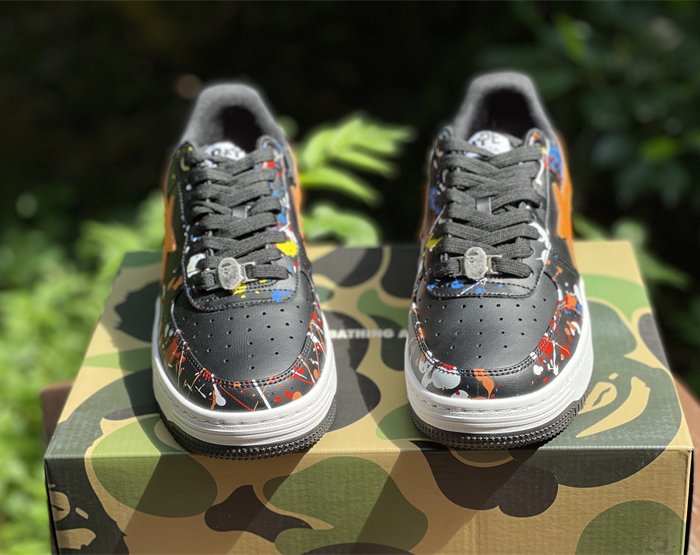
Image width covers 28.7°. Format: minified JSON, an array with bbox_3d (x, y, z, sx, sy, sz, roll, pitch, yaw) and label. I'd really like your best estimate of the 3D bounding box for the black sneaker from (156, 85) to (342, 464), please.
[{"bbox_3d":[-0.068,-0.022,0.820,0.106,0.116,0.304,-4,29,-1],"label":"black sneaker"}]

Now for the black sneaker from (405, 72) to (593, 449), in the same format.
[{"bbox_3d":[0.091,-0.028,0.817,0.106,0.116,0.304,1,29,7],"label":"black sneaker"}]

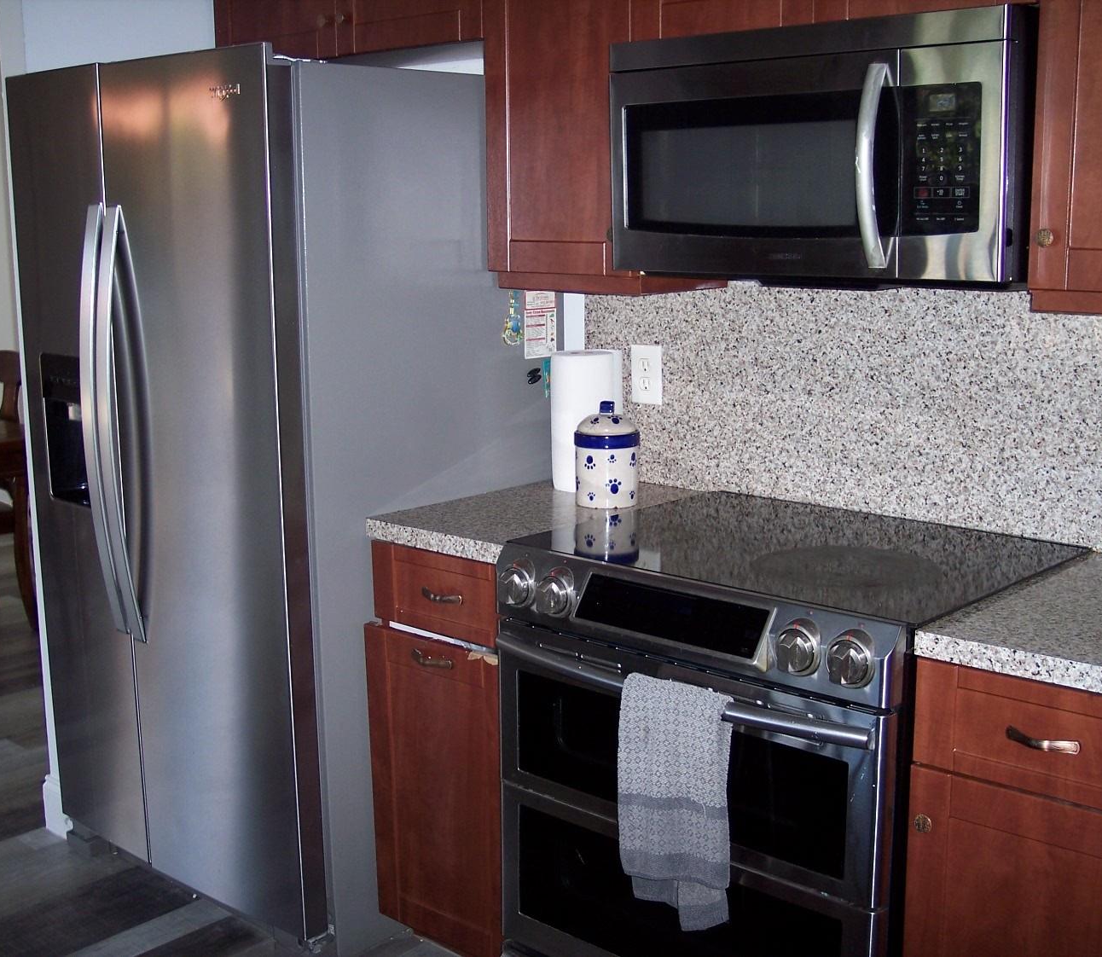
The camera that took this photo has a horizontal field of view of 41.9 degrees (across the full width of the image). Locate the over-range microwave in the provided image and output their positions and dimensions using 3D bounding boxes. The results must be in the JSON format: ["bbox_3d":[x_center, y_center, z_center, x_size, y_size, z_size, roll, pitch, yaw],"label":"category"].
[{"bbox_3d":[0.511,-0.549,2.453,0.745,0.410,0.410,9,14,42],"label":"over-range microwave"}]

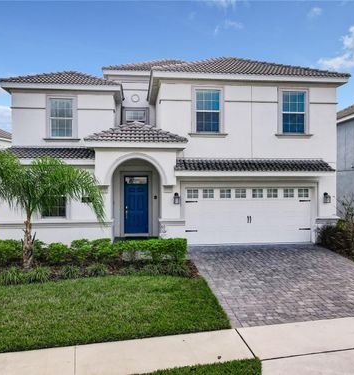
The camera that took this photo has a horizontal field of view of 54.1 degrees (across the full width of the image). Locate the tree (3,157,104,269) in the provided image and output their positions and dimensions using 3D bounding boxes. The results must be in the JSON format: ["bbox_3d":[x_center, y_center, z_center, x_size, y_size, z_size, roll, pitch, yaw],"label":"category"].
[{"bbox_3d":[-3.420,0.710,9.600,2.700,3.100,2.400,0,0,-5],"label":"tree"}]

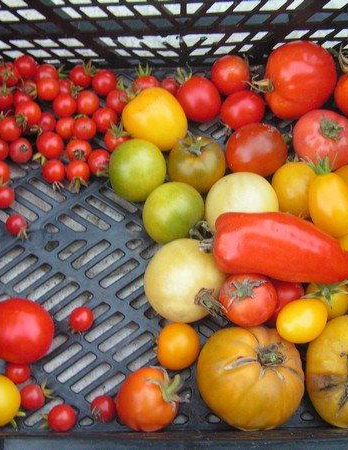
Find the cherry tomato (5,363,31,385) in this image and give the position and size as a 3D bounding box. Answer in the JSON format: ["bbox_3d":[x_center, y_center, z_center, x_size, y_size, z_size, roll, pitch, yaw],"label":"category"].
[{"bbox_3d":[-0.141,0.133,0.595,0.024,0.022,0.023,0,76,0],"label":"cherry tomato"}]

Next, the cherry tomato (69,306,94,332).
[{"bbox_3d":[-0.087,0.090,0.625,0.023,0.023,0.024,-1,75,-1],"label":"cherry tomato"}]

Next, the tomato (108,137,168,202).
[{"bbox_3d":[-0.035,-0.054,0.648,0.056,0.056,0.062,-1,75,-1],"label":"tomato"}]

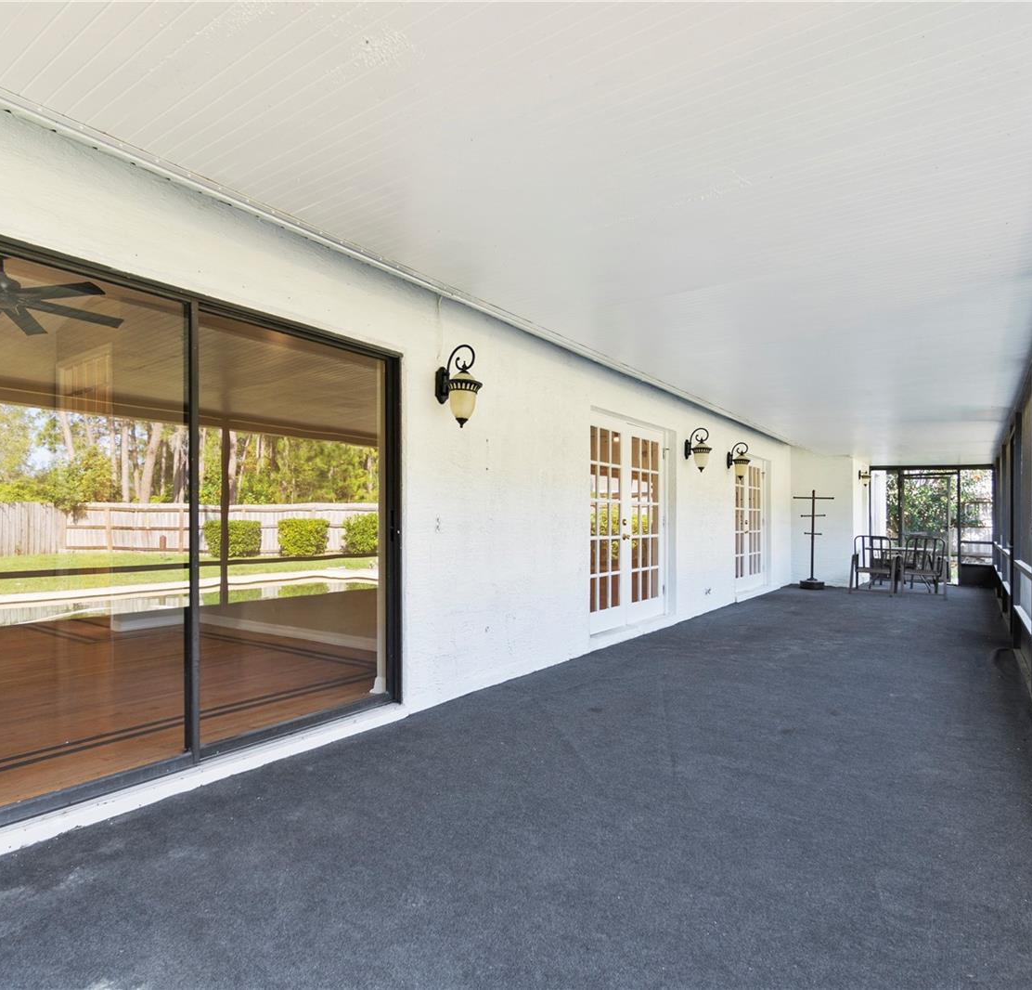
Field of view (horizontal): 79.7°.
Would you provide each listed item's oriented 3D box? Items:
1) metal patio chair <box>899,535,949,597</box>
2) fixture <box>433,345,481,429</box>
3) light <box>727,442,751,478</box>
[{"bbox_3d":[6.434,1.111,9.726,0.600,0.920,0.700,-1,-2,36],"label":"metal patio chair"},{"bbox_3d":[-0.349,-0.666,3.821,0.305,0.510,0.240,-1,-2,37],"label":"fixture"},{"bbox_3d":[3.062,-0.451,8.420,0.305,0.510,0.240,-1,-2,37],"label":"light"}]

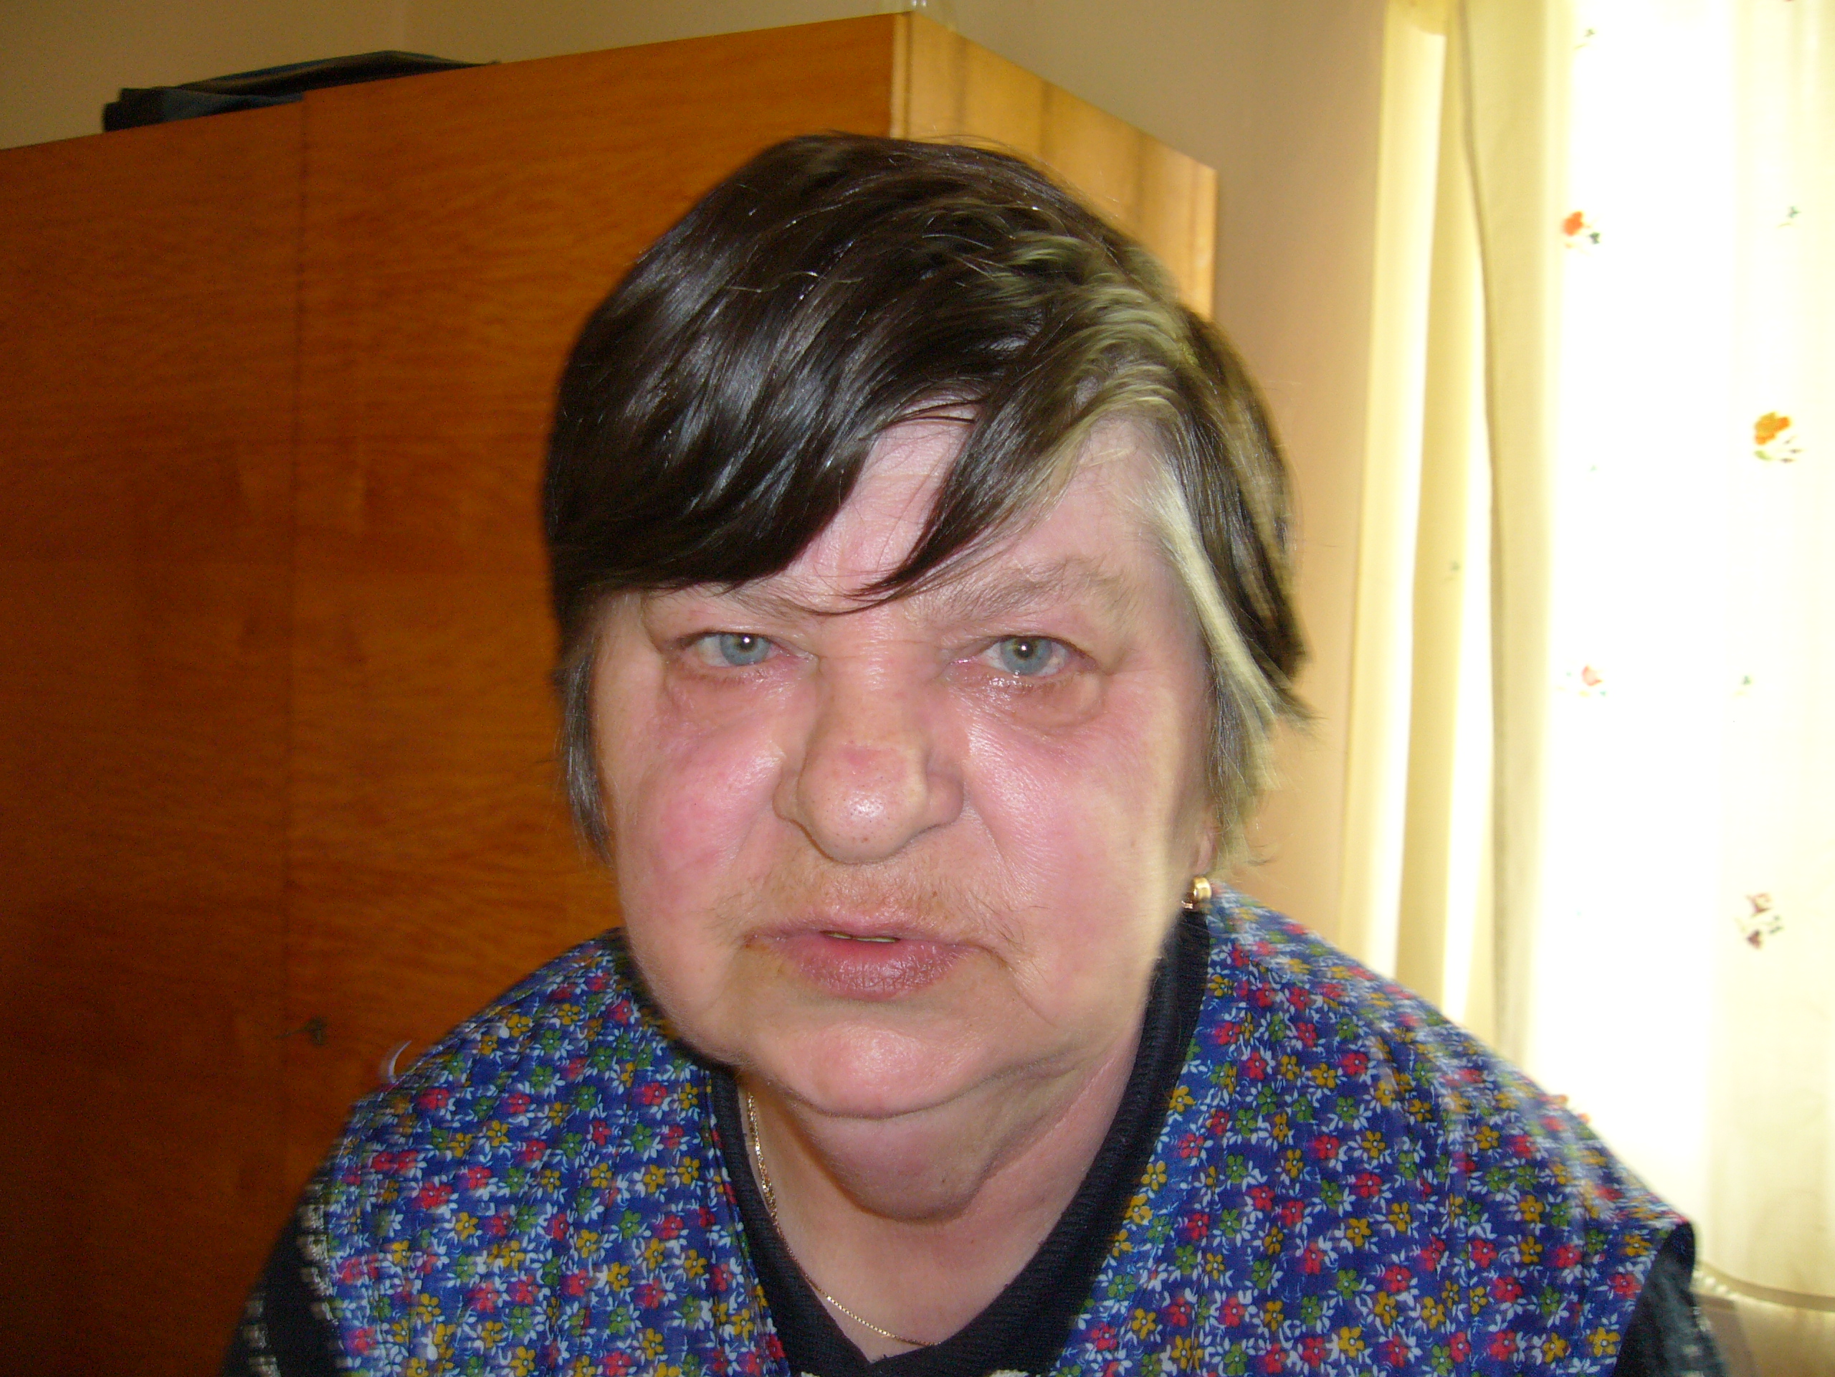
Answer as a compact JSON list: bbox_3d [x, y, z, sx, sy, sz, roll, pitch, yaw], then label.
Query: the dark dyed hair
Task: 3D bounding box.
[{"bbox_3d":[0.003,-0.048,0.495,0.195,0.195,0.205,2,1,6],"label":"dark dyed hair"}]

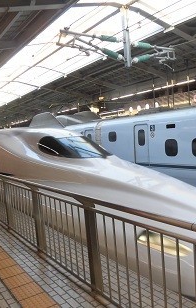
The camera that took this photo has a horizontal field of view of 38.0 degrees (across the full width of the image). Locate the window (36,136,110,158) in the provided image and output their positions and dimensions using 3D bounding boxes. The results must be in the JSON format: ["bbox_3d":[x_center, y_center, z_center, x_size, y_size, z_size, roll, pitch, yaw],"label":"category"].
[{"bbox_3d":[-0.570,-0.149,7.988,1.600,0.680,1.800,-6,4,-34],"label":"window"}]

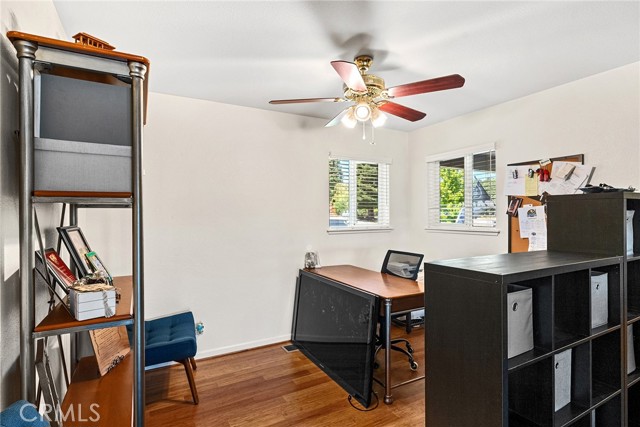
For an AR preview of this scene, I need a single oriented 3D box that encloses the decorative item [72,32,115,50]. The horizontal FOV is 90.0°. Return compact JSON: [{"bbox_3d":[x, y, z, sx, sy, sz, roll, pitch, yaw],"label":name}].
[{"bbox_3d":[-0.852,-0.617,1.211,0.058,0.072,0.125,0,0,27],"label":"decorative item"}]

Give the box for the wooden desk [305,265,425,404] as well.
[{"bbox_3d":[0.400,0.983,2.990,0.600,0.762,1.380,0,0,-29],"label":"wooden desk"}]

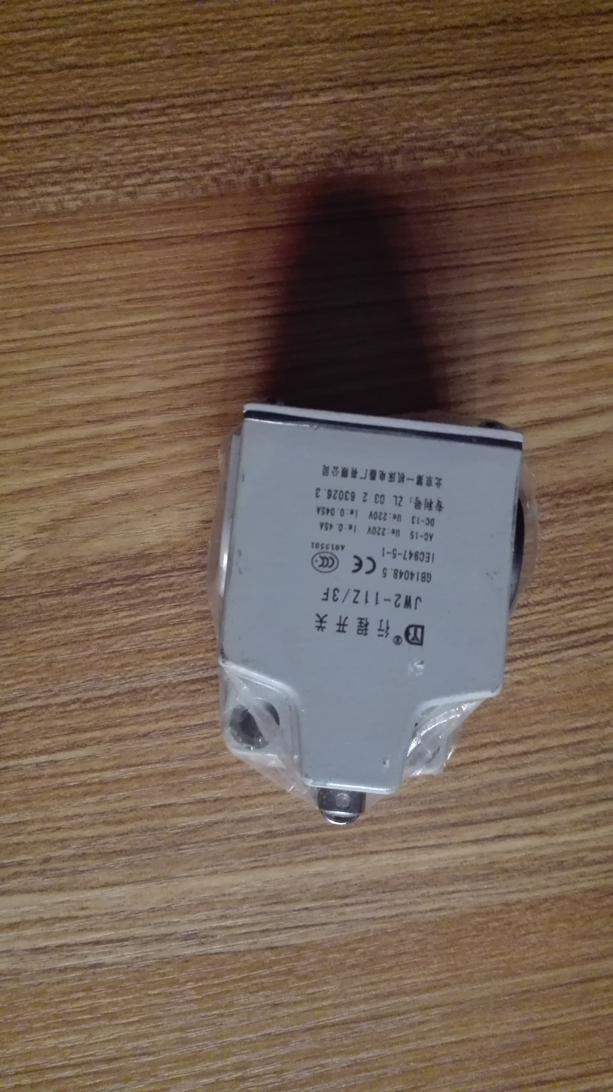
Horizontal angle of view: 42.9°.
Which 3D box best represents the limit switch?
[{"bbox_3d":[0.012,0.018,0.191,0.068,0.053,0.092,6,88,-3],"label":"limit switch"}]

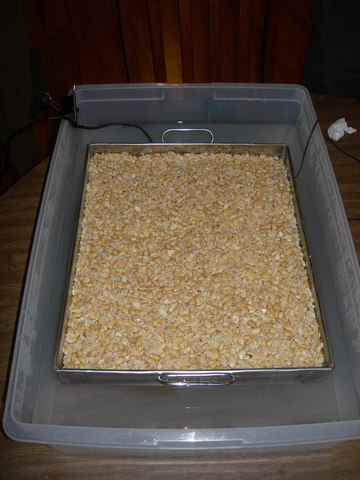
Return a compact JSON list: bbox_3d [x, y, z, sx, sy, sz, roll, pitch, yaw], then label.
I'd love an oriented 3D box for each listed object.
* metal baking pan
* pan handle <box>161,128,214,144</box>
[{"bbox_3d":[0.017,0.017,0.836,0.360,0.060,0.429,0,52,-1],"label":"metal baking pan"},{"bbox_3d":[0.015,-0.181,0.936,0.095,0.037,0.006,0,52,-1],"label":"pan handle"}]

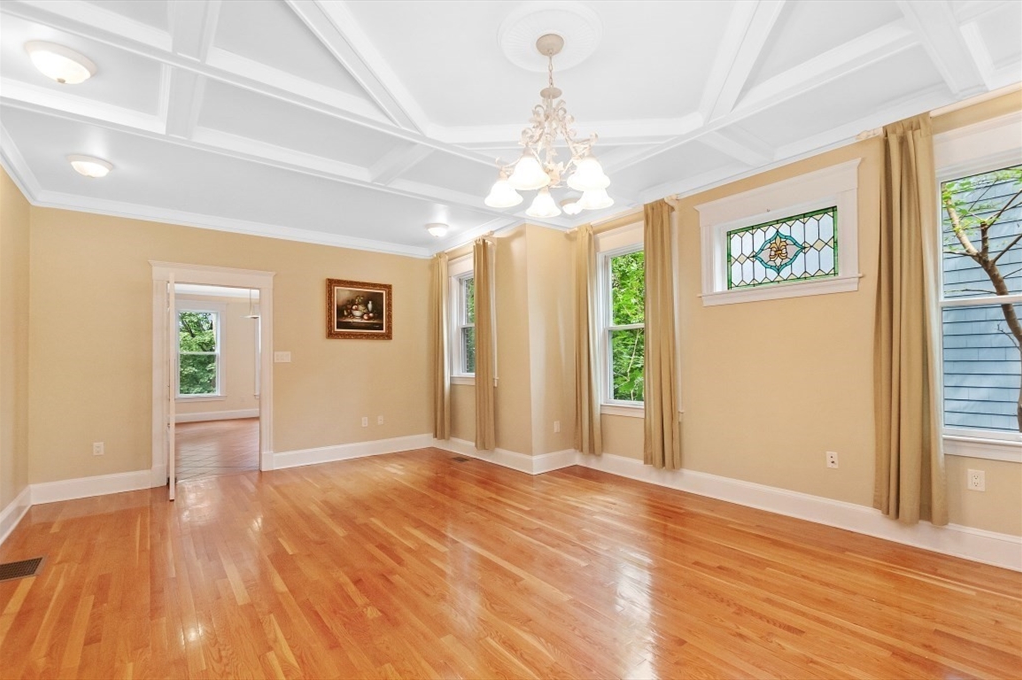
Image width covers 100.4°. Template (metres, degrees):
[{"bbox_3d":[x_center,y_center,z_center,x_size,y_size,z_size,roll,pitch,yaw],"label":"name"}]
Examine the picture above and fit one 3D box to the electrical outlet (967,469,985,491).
[{"bbox_3d":[2.728,0.824,2.496,0.009,0.109,0.068,1,-3,-39],"label":"electrical outlet"}]

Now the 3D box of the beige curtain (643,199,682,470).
[{"bbox_3d":[1.417,-0.056,3.999,0.100,2.490,0.270,1,-3,-39],"label":"beige curtain"}]

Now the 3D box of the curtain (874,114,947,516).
[{"bbox_3d":[2.400,-0.132,2.615,0.126,2.420,0.326,0,-2,-40],"label":"curtain"}]

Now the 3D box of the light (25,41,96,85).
[{"bbox_3d":[-2.284,-1.378,2.172,0.270,0.116,0.270,1,-3,-39],"label":"light"}]

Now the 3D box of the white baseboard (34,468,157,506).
[{"bbox_3d":[-3.911,1.384,4.005,0.821,0.192,0.025,1,-3,-39],"label":"white baseboard"}]

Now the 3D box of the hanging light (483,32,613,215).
[{"bbox_3d":[0.201,-1.094,2.122,0.640,0.775,0.640,-1,-2,0],"label":"hanging light"}]

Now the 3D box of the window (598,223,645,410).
[{"bbox_3d":[1.232,-0.229,4.217,0.105,1.817,0.945,0,-2,-40],"label":"window"}]

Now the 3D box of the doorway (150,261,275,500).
[{"bbox_3d":[-3.189,0.345,4.618,1.135,2.288,0.160,1,-3,-39],"label":"doorway"}]

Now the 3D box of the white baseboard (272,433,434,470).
[{"bbox_3d":[-1.835,1.347,5.328,1.979,0.205,0.026,0,-2,-40],"label":"white baseboard"}]

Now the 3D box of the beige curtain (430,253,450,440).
[{"bbox_3d":[-0.919,0.075,5.606,0.126,2.436,0.346,0,-2,-40],"label":"beige curtain"}]

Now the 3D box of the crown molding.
[{"bbox_3d":[-2.583,-1.216,4.802,3.833,0.113,0.105,0,-2,-40],"label":"crown molding"}]

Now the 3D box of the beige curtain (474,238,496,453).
[{"bbox_3d":[-0.306,0.045,5.022,0.100,2.441,0.270,1,-3,-39],"label":"beige curtain"}]

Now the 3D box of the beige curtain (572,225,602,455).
[{"bbox_3d":[0.837,-0.002,4.715,0.100,2.500,0.270,1,-3,-39],"label":"beige curtain"}]

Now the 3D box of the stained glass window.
[{"bbox_3d":[2.048,-0.669,3.250,0.042,0.493,0.761,0,-2,-40],"label":"stained glass window"}]

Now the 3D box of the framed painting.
[{"bbox_3d":[-1.876,-0.371,5.392,0.819,0.735,0.047,0,-2,-40],"label":"framed painting"}]

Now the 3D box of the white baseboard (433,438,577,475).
[{"bbox_3d":[-0.182,1.313,5.314,0.630,0.189,2.121,0,-2,-40],"label":"white baseboard"}]

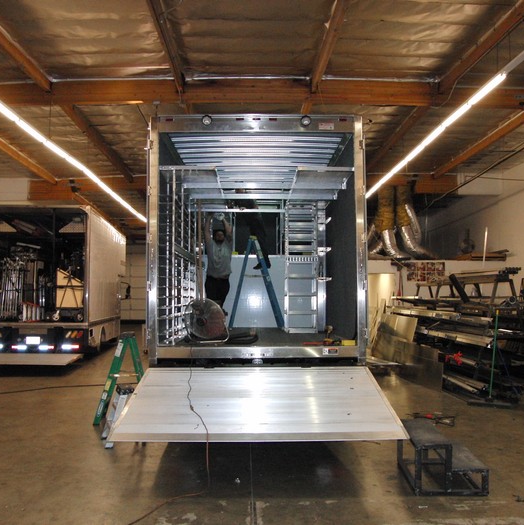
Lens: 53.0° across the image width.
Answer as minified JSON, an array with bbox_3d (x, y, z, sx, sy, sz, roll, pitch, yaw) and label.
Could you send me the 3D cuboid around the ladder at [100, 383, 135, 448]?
[{"bbox_3d":[-1.551,1.731,6.026,0.430,0.626,0.450,1,-4,-24],"label":"ladder"}]

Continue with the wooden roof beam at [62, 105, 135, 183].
[{"bbox_3d":[-4.169,-3.032,13.547,0.130,0.280,7.200,0,-4,-2],"label":"wooden roof beam"}]

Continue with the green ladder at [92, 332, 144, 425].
[{"bbox_3d":[-1.802,1.535,7.058,0.740,1.166,0.470,0,-4,-2],"label":"green ladder"}]

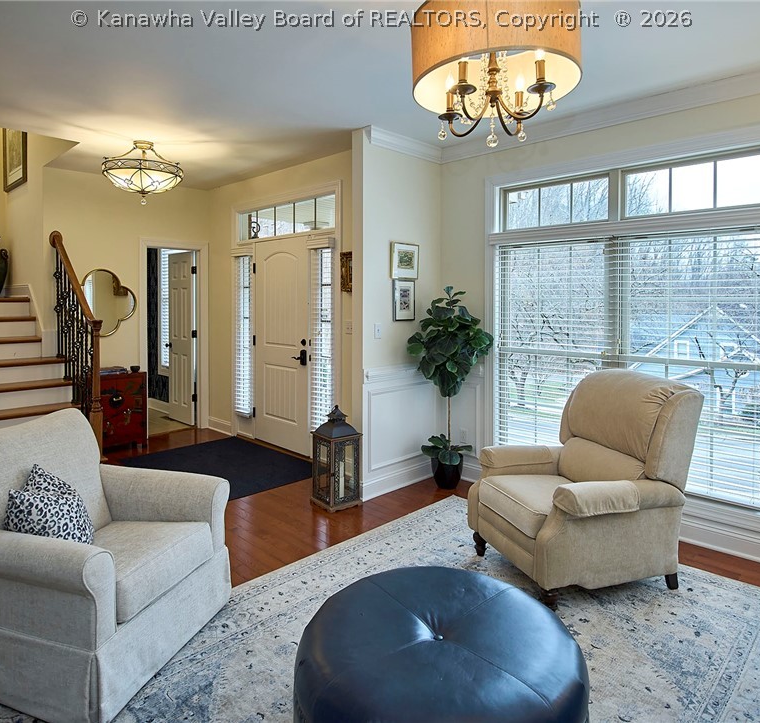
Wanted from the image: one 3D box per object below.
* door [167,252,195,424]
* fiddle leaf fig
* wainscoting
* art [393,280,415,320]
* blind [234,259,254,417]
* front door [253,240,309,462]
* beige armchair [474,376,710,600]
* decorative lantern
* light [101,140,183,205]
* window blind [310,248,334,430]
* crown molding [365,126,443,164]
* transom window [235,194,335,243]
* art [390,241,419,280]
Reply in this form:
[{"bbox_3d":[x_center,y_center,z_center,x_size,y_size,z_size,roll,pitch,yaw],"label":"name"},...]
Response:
[{"bbox_3d":[-2.390,-0.296,6.150,0.610,2.020,0.040,4,6,44],"label":"door"},{"bbox_3d":[0.540,0.124,4.040,0.670,1.423,0.580,0,4,0],"label":"fiddle leaf fig"},{"bbox_3d":[0.364,0.517,3.912,0.443,0.965,0.946,4,5,43],"label":"wainscoting"},{"bbox_3d":[0.198,-0.477,3.977,0.225,0.310,0.025,-4,6,-44],"label":"art"},{"bbox_3d":[-1.437,-0.266,5.350,0.070,1.680,0.350,-4,6,-45],"label":"blind"},{"bbox_3d":[-0.963,-0.172,4.970,0.045,2.030,0.910,-4,6,-45],"label":"front door"},{"bbox_3d":[1.090,0.585,2.800,0.920,1.060,0.780,-1,4,-17],"label":"beige armchair"},{"bbox_3d":[-0.308,0.663,3.664,0.250,0.700,0.250,-3,5,-41],"label":"decorative lantern"},{"bbox_3d":[-1.885,-1.502,4.090,0.595,0.491,0.595,0,4,0],"label":"light"},{"bbox_3d":[-0.514,-0.164,4.480,0.060,1.650,0.330,-4,6,-45],"label":"window blind"},{"bbox_3d":[0.228,-1.682,4.038,0.075,0.101,0.936,4,5,43],"label":"crown molding"},{"bbox_3d":[-0.949,-1.361,4.958,1.539,0.306,0.090,4,5,43],"label":"transom window"},{"bbox_3d":[0.200,-0.783,4.031,0.035,0.277,0.309,4,5,43],"label":"art"}]

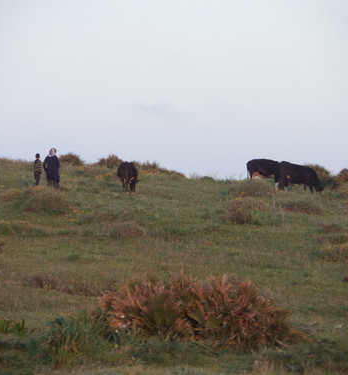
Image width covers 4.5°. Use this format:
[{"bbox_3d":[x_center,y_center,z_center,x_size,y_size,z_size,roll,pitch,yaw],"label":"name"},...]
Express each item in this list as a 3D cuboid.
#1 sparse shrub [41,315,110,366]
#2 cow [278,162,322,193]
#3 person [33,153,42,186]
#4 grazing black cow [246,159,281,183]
[{"bbox_3d":[-1.493,2.319,67.000,1.061,0.765,0.900,0,-2,0],"label":"sparse shrub"},{"bbox_3d":[4.980,-0.413,174.000,1.770,1.260,0.620,0,-1,-6],"label":"cow"},{"bbox_3d":[-5.175,-0.650,169.000,0.317,1.300,0.300,0,-1,-6],"label":"person"},{"bbox_3d":[3.778,-0.506,175.500,1.770,1.235,0.620,0,-1,-6],"label":"grazing black cow"}]

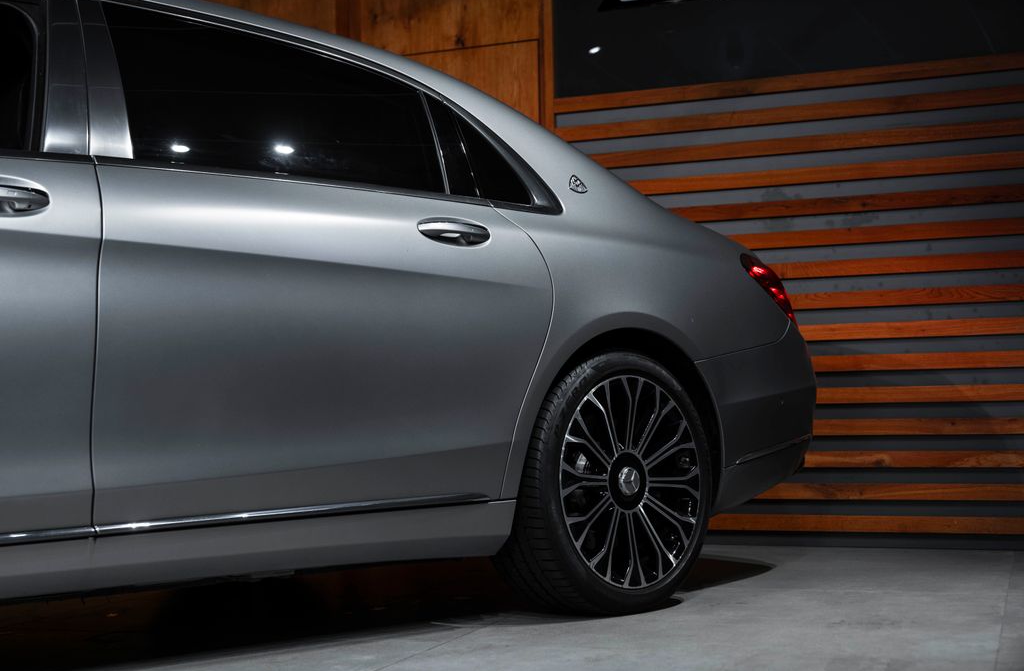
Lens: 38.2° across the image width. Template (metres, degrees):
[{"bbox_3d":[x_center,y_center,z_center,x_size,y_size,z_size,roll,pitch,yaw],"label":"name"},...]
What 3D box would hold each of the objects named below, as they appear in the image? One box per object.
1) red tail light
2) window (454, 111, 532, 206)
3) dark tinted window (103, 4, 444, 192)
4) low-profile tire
[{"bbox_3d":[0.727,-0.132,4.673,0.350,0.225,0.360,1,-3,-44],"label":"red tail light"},{"bbox_3d":[-0.057,-0.450,3.771,0.192,0.261,0.040,2,-29,-48],"label":"window"},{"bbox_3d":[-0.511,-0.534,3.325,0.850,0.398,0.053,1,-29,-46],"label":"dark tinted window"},{"bbox_3d":[0.226,0.381,3.885,0.700,0.695,0.262,1,-6,-44],"label":"low-profile tire"}]

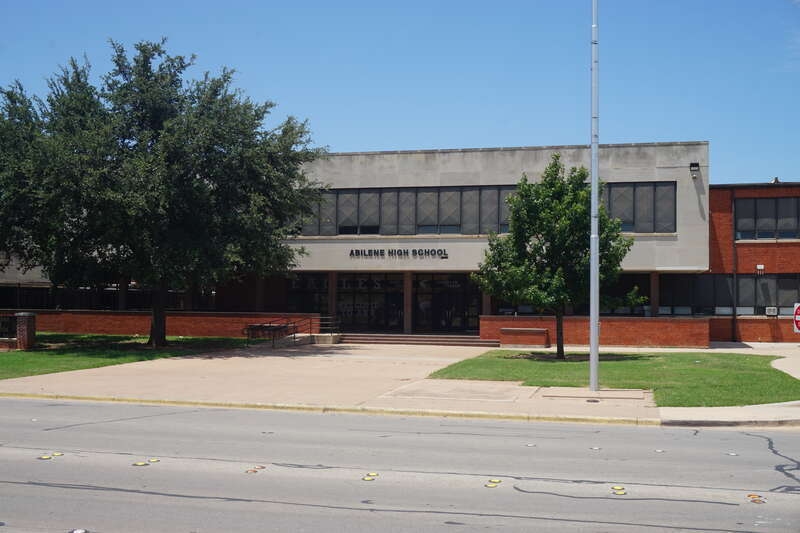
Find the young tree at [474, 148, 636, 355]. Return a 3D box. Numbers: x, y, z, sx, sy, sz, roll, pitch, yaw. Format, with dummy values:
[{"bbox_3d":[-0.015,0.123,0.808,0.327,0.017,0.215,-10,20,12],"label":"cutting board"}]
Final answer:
[{"bbox_3d":[5.700,-0.410,34.400,5.900,7.600,5.700,1,-3,0],"label":"young tree"}]

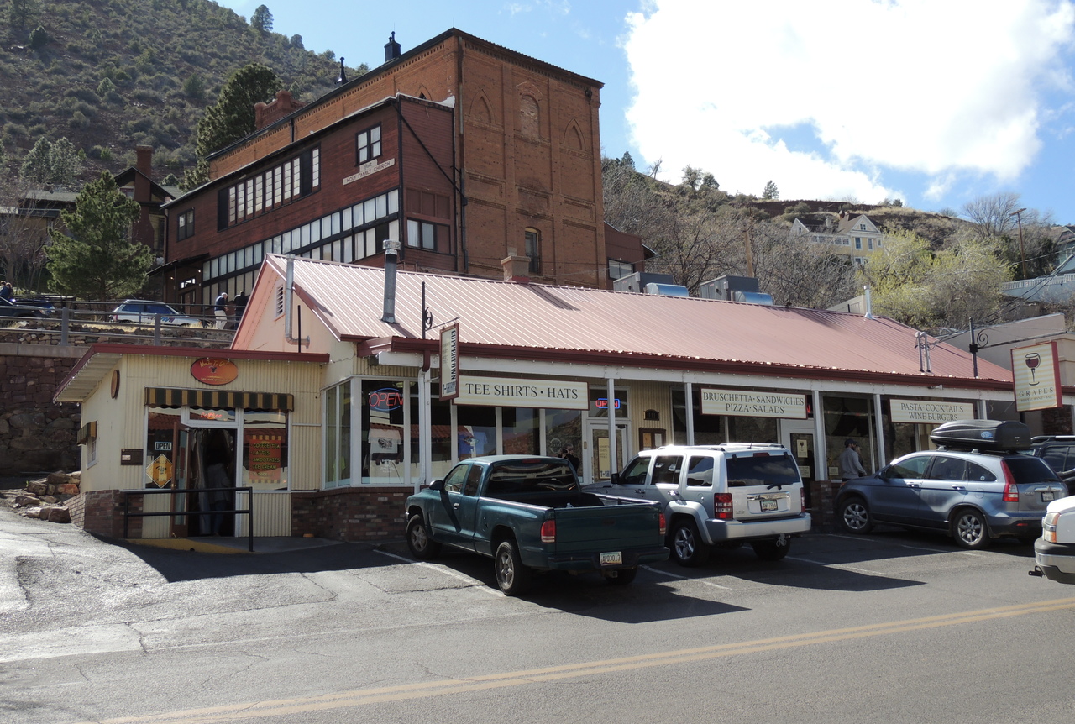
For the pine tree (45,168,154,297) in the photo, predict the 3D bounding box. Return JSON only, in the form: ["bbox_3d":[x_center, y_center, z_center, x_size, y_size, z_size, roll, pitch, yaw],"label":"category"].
[{"bbox_3d":[-20.405,-5.772,50.404,4.900,6.401,4.900,-2,-8,0],"label":"pine tree"}]

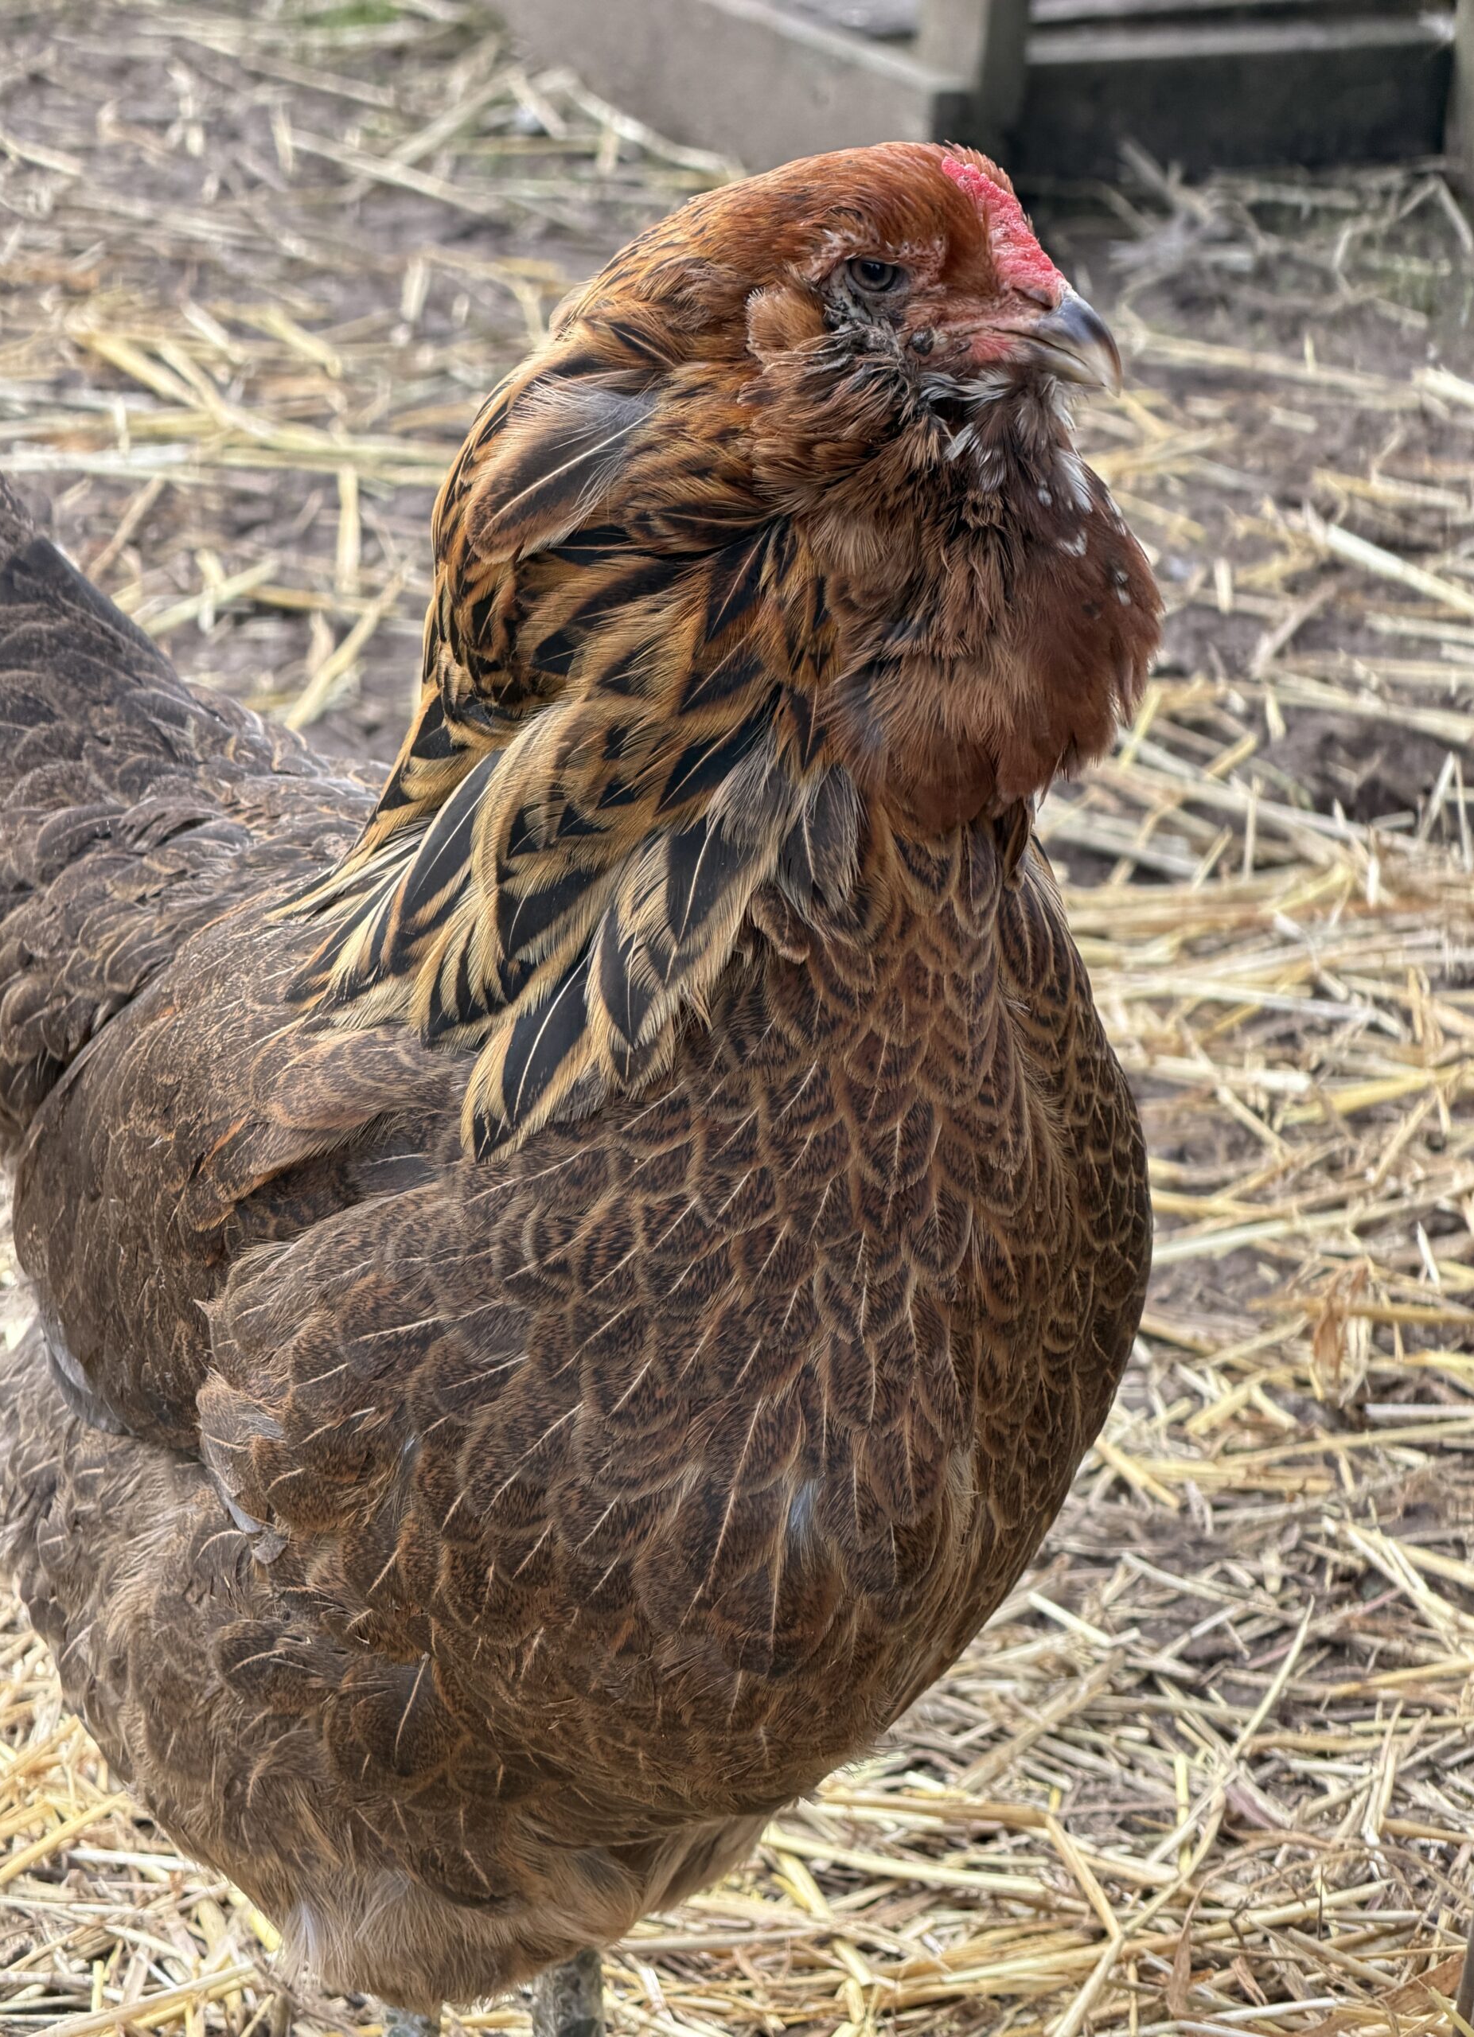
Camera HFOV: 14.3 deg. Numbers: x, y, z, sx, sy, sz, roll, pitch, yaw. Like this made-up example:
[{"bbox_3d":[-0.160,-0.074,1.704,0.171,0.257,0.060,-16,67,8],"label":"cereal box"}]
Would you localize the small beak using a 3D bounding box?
[{"bbox_3d":[0.063,-0.126,1.100,0.018,0.018,0.013,13,25,29],"label":"small beak"}]

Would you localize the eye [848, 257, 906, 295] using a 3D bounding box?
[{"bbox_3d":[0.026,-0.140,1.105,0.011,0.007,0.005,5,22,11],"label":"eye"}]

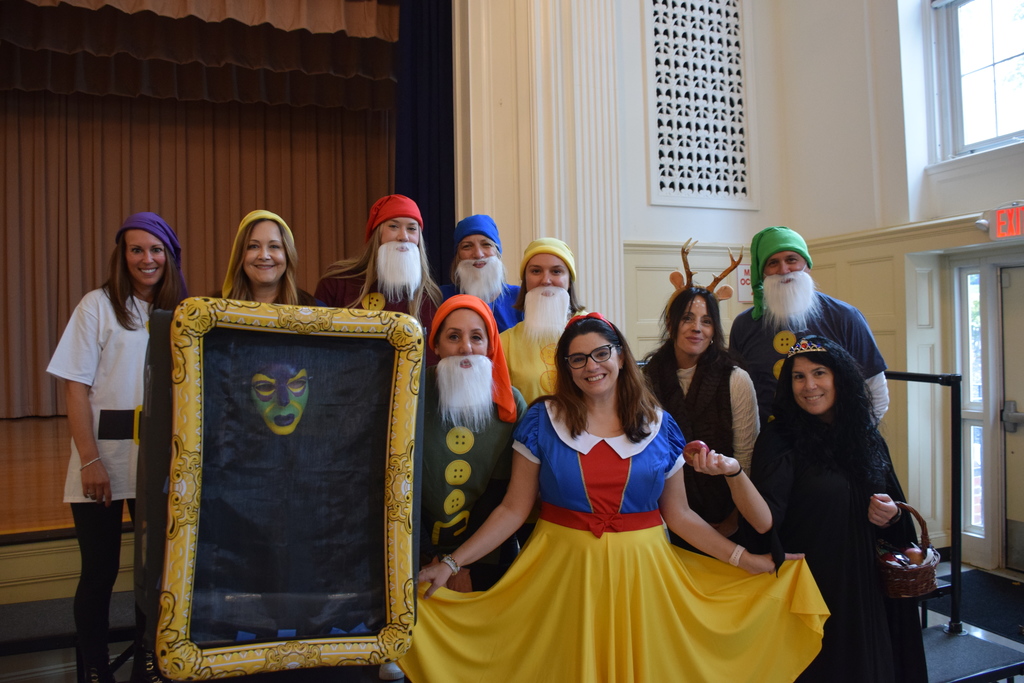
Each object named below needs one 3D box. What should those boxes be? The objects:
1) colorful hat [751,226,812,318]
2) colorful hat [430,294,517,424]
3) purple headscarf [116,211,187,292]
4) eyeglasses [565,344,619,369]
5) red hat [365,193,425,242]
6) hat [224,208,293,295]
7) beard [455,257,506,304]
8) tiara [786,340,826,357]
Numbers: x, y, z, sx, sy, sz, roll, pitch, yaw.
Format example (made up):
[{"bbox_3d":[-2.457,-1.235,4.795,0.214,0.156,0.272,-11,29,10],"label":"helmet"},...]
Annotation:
[{"bbox_3d":[0.930,-0.235,2.650,0.210,0.315,0.240,-5,0,19],"label":"colorful hat"},{"bbox_3d":[-0.113,0.053,2.260,0.250,0.370,0.250,1,0,-9],"label":"colorful hat"},{"bbox_3d":[-1.244,-0.290,2.650,0.230,0.315,0.240,-3,0,-28],"label":"purple headscarf"},{"bbox_3d":[0.226,0.039,2.148,0.138,0.047,0.140,-12,0,13],"label":"eyeglasses"},{"bbox_3d":[-0.401,-0.420,2.620,0.200,0.165,0.235,3,-1,-15],"label":"red hat"},{"bbox_3d":[-0.848,-0.280,2.560,0.222,0.315,0.230,-1,0,-18],"label":"hat"},{"bbox_3d":[-0.102,-0.195,2.500,0.165,0.165,0.100,-3,-1,-7],"label":"beard"},{"bbox_3d":[0.863,0.018,2.250,0.110,0.047,0.055,-10,-5,18],"label":"tiara"}]

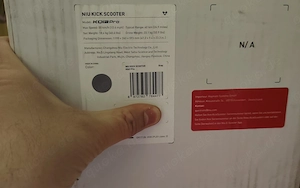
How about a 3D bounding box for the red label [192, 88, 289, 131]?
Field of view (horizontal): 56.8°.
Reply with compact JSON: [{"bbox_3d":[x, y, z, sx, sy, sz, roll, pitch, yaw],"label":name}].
[{"bbox_3d":[0.076,0.013,0.235,0.082,0.036,0.002,-1,15,-4],"label":"red label"}]

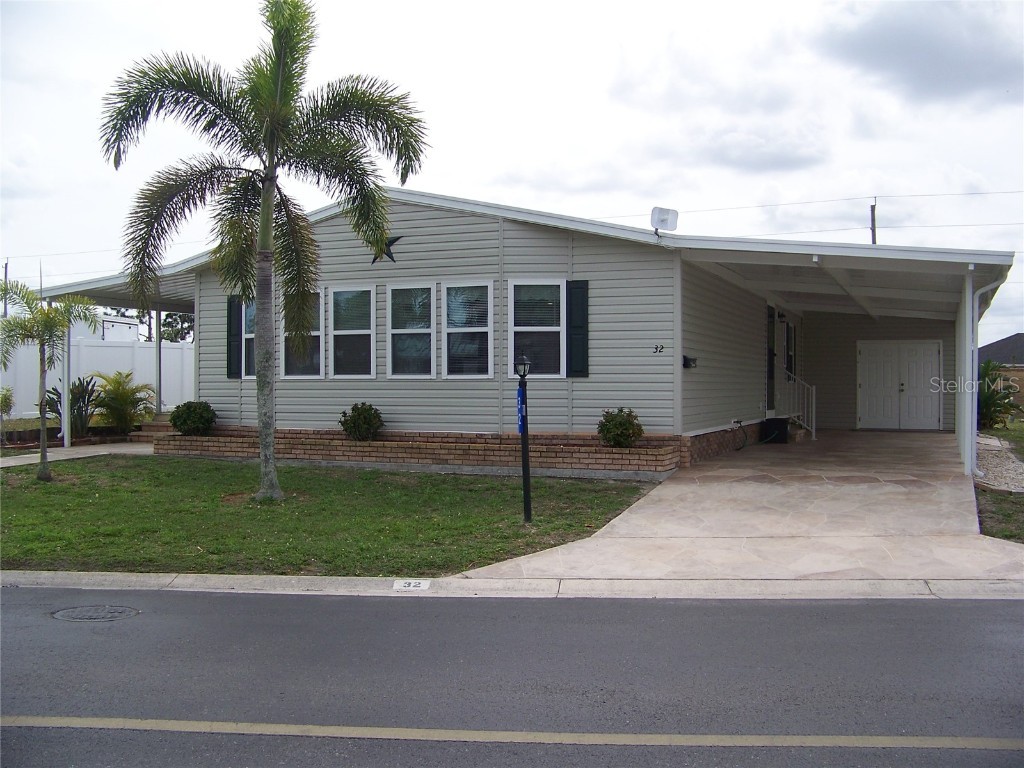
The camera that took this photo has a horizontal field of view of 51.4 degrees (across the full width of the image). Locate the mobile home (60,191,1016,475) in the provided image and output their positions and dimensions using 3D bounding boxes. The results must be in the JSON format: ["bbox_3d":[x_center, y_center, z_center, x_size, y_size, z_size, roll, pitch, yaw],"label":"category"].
[{"bbox_3d":[1.633,-0.944,22.541,15.650,4.130,15.050,0,0,22],"label":"mobile home"}]

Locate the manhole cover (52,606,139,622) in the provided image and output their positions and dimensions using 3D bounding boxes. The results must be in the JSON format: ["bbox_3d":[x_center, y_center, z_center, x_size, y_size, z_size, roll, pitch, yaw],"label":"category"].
[{"bbox_3d":[-2.855,1.594,7.300,0.600,0.030,0.600,0,0,4],"label":"manhole cover"}]

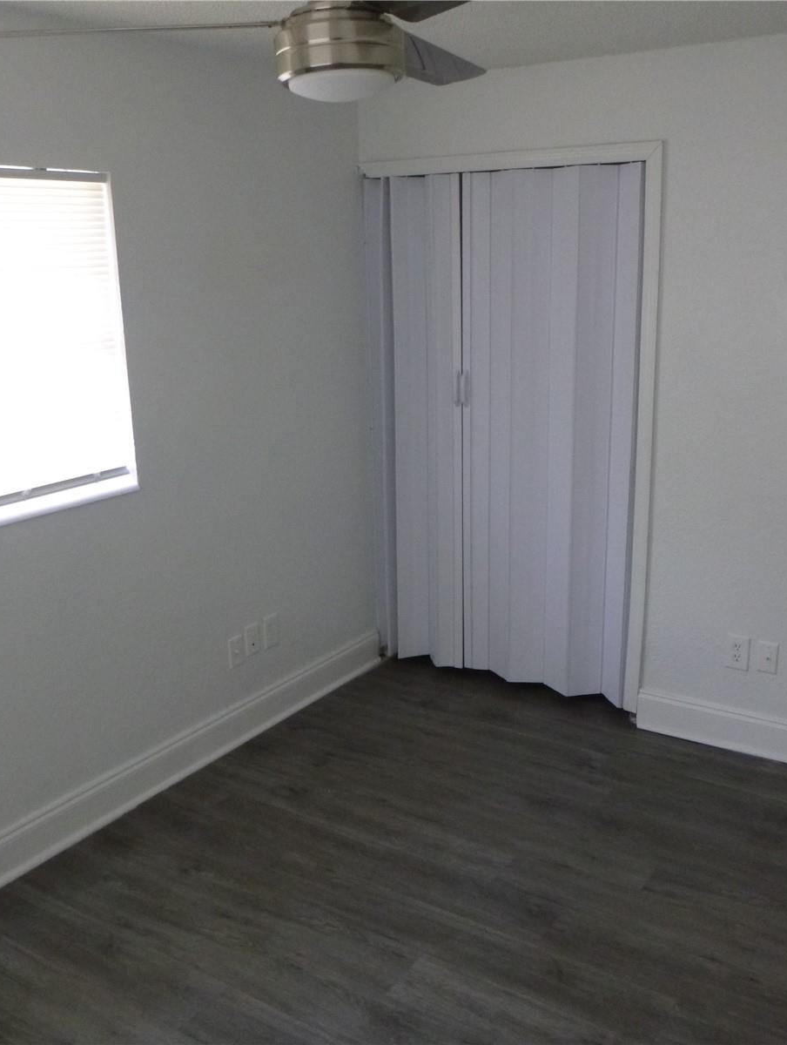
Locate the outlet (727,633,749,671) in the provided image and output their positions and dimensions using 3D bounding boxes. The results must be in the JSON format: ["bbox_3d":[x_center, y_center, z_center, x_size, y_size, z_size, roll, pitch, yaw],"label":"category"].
[{"bbox_3d":[1.230,0.465,3.590,0.078,0.124,0.007,9,19,33],"label":"outlet"}]

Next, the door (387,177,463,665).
[{"bbox_3d":[0.137,-0.372,4.210,0.345,2.047,0.080,9,19,33],"label":"door"}]

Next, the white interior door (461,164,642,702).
[{"bbox_3d":[0.589,-0.302,3.909,0.740,2.047,0.080,9,19,33],"label":"white interior door"}]

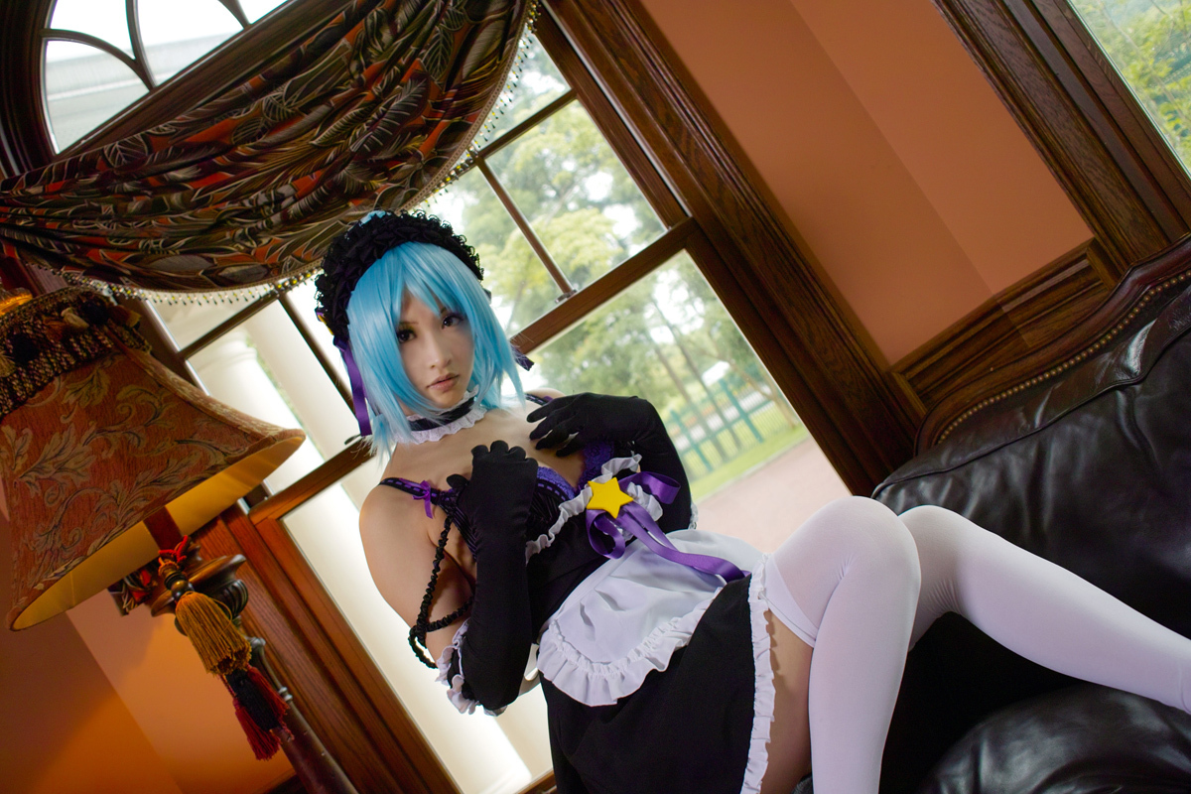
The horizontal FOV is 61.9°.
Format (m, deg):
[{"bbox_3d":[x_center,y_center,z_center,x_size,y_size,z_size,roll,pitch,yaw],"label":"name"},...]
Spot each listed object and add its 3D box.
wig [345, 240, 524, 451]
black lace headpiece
[{"bbox_3d":[-0.230,-0.081,1.235,0.200,0.275,0.225,-17,3,-28],"label":"wig"},{"bbox_3d":[-0.242,-0.148,1.205,0.200,0.140,0.100,-17,3,-28],"label":"black lace headpiece"}]

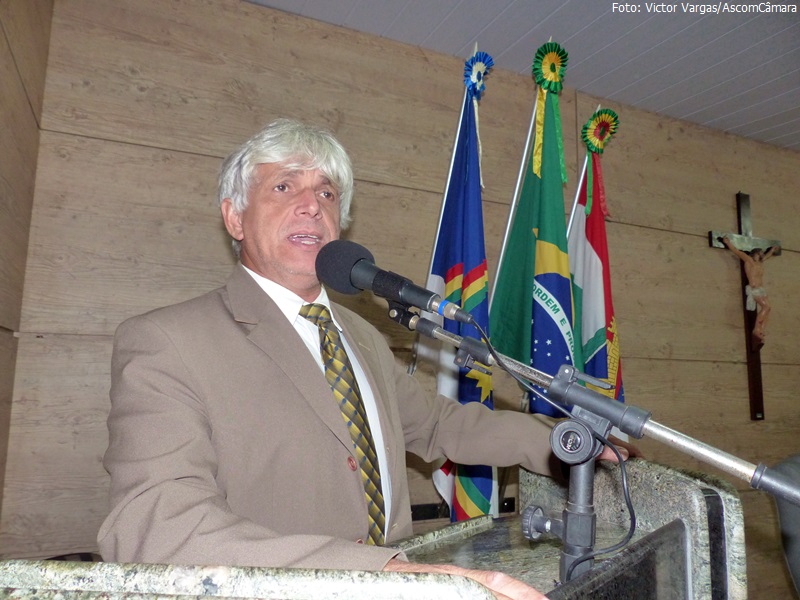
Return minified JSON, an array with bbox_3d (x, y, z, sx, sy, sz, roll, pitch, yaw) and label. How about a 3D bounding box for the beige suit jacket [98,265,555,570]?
[{"bbox_3d":[-0.025,0.305,0.920,0.790,0.730,0.460,8,-11,-44],"label":"beige suit jacket"}]

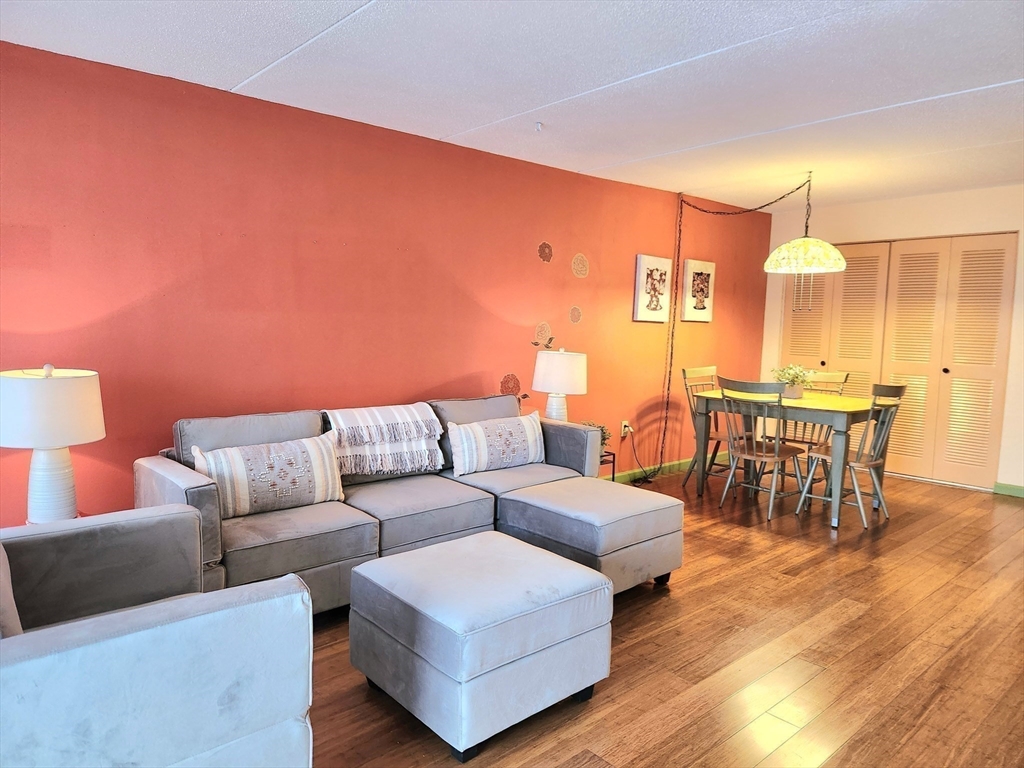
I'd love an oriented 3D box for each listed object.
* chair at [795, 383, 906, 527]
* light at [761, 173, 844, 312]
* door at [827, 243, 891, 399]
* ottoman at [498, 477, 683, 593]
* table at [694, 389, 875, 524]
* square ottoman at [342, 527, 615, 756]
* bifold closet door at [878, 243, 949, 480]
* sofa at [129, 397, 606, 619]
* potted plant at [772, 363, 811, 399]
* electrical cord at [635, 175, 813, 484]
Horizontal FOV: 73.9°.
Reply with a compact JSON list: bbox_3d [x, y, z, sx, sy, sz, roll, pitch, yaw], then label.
[{"bbox_3d":[2.265,0.448,4.543,0.480,0.930,0.540,-4,7,-42],"label":"chair"},{"bbox_3d":[2.075,-1.005,4.823,0.550,0.964,0.550,-4,7,-42],"label":"light"},{"bbox_3d":[3.128,-0.254,6.180,0.040,2.001,0.464,-4,7,-42],"label":"door"},{"bbox_3d":[0.397,0.775,3.413,0.645,0.440,0.645,-4,8,-43],"label":"ottoman"},{"bbox_3d":[2.035,0.488,4.968,0.841,0.765,1.146,-4,7,-42],"label":"table"},{"bbox_3d":[-0.111,0.868,2.381,0.645,0.440,0.645,-4,7,-41],"label":"square ottoman"},{"bbox_3d":[3.439,-0.216,5.836,0.040,2.001,0.456,-4,7,-42],"label":"bifold closet door"},{"bbox_3d":[-0.603,0.544,3.490,2.250,0.855,0.860,-4,7,-42],"label":"sofa"},{"bbox_3d":[2.053,-0.023,4.962,0.257,0.253,0.285,-4,7,-42],"label":"potted plant"},{"bbox_3d":[1.558,-0.365,5.248,0.800,2.390,1.180,-4,7,-42],"label":"electrical cord"}]

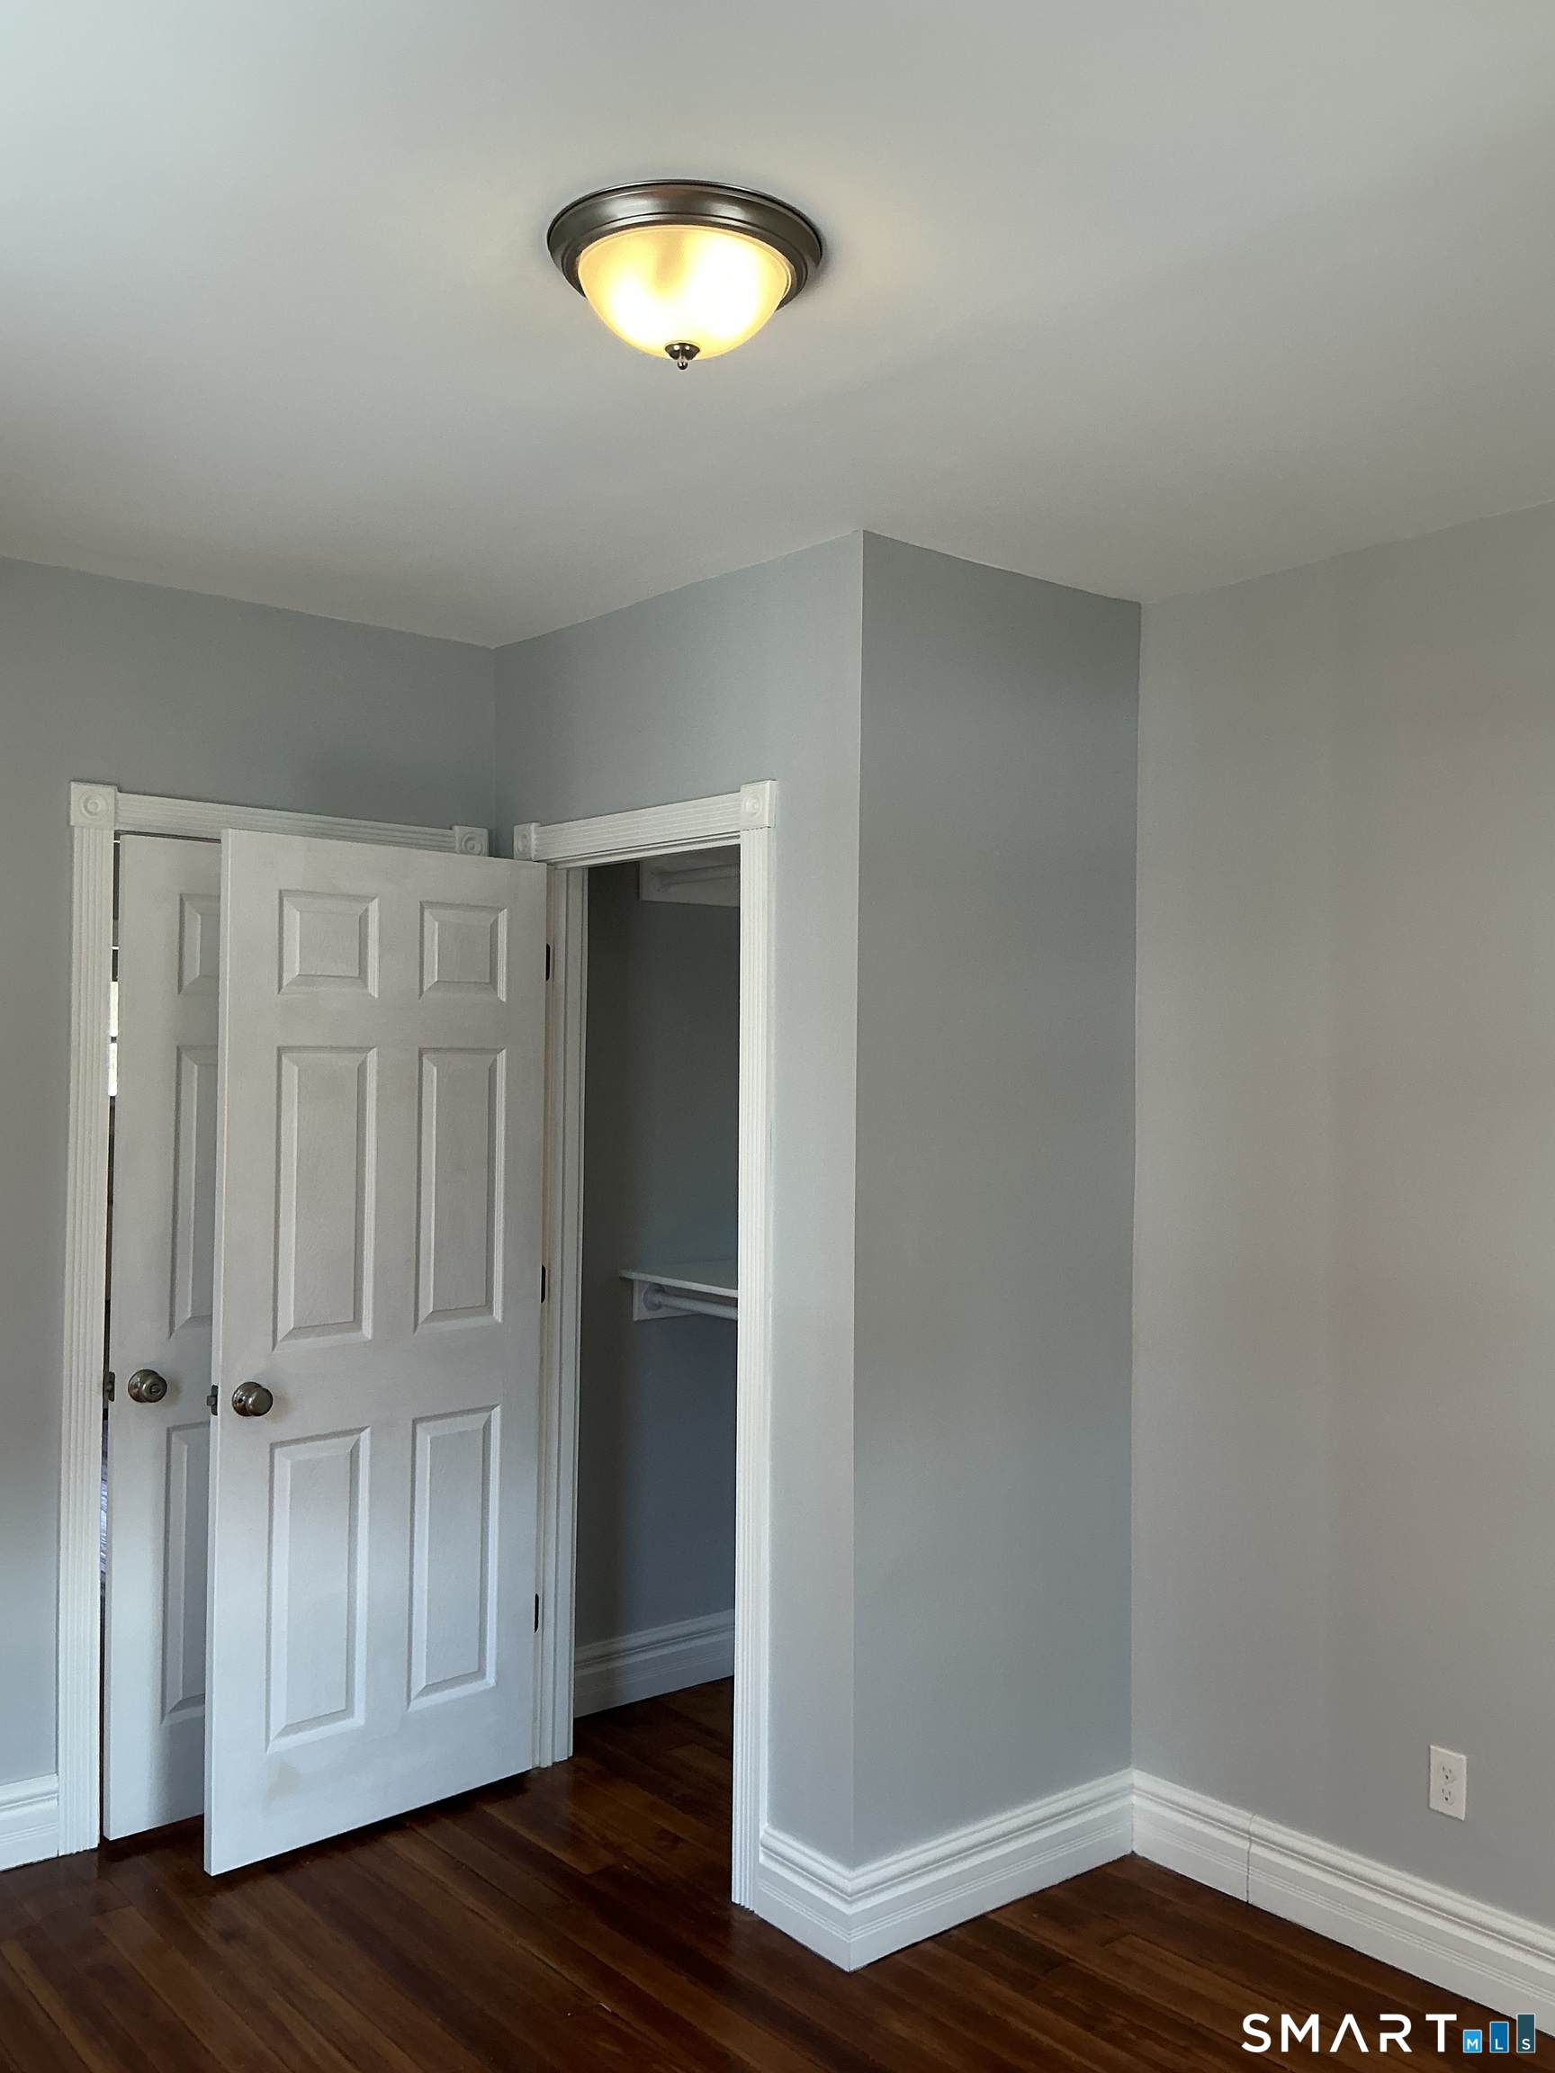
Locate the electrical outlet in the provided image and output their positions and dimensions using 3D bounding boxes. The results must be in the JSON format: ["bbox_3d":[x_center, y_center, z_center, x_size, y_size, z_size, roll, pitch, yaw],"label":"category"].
[{"bbox_3d":[1.190,1.325,2.975,0.009,0.114,0.069,1,-1,-41],"label":"electrical outlet"}]

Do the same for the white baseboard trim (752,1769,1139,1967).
[{"bbox_3d":[0.355,1.597,3.338,0.796,0.164,0.253,1,-1,-38],"label":"white baseboard trim"}]

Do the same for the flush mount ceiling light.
[{"bbox_3d":[-0.111,-0.867,1.996,0.330,0.147,0.330,1,-1,0],"label":"flush mount ceiling light"}]

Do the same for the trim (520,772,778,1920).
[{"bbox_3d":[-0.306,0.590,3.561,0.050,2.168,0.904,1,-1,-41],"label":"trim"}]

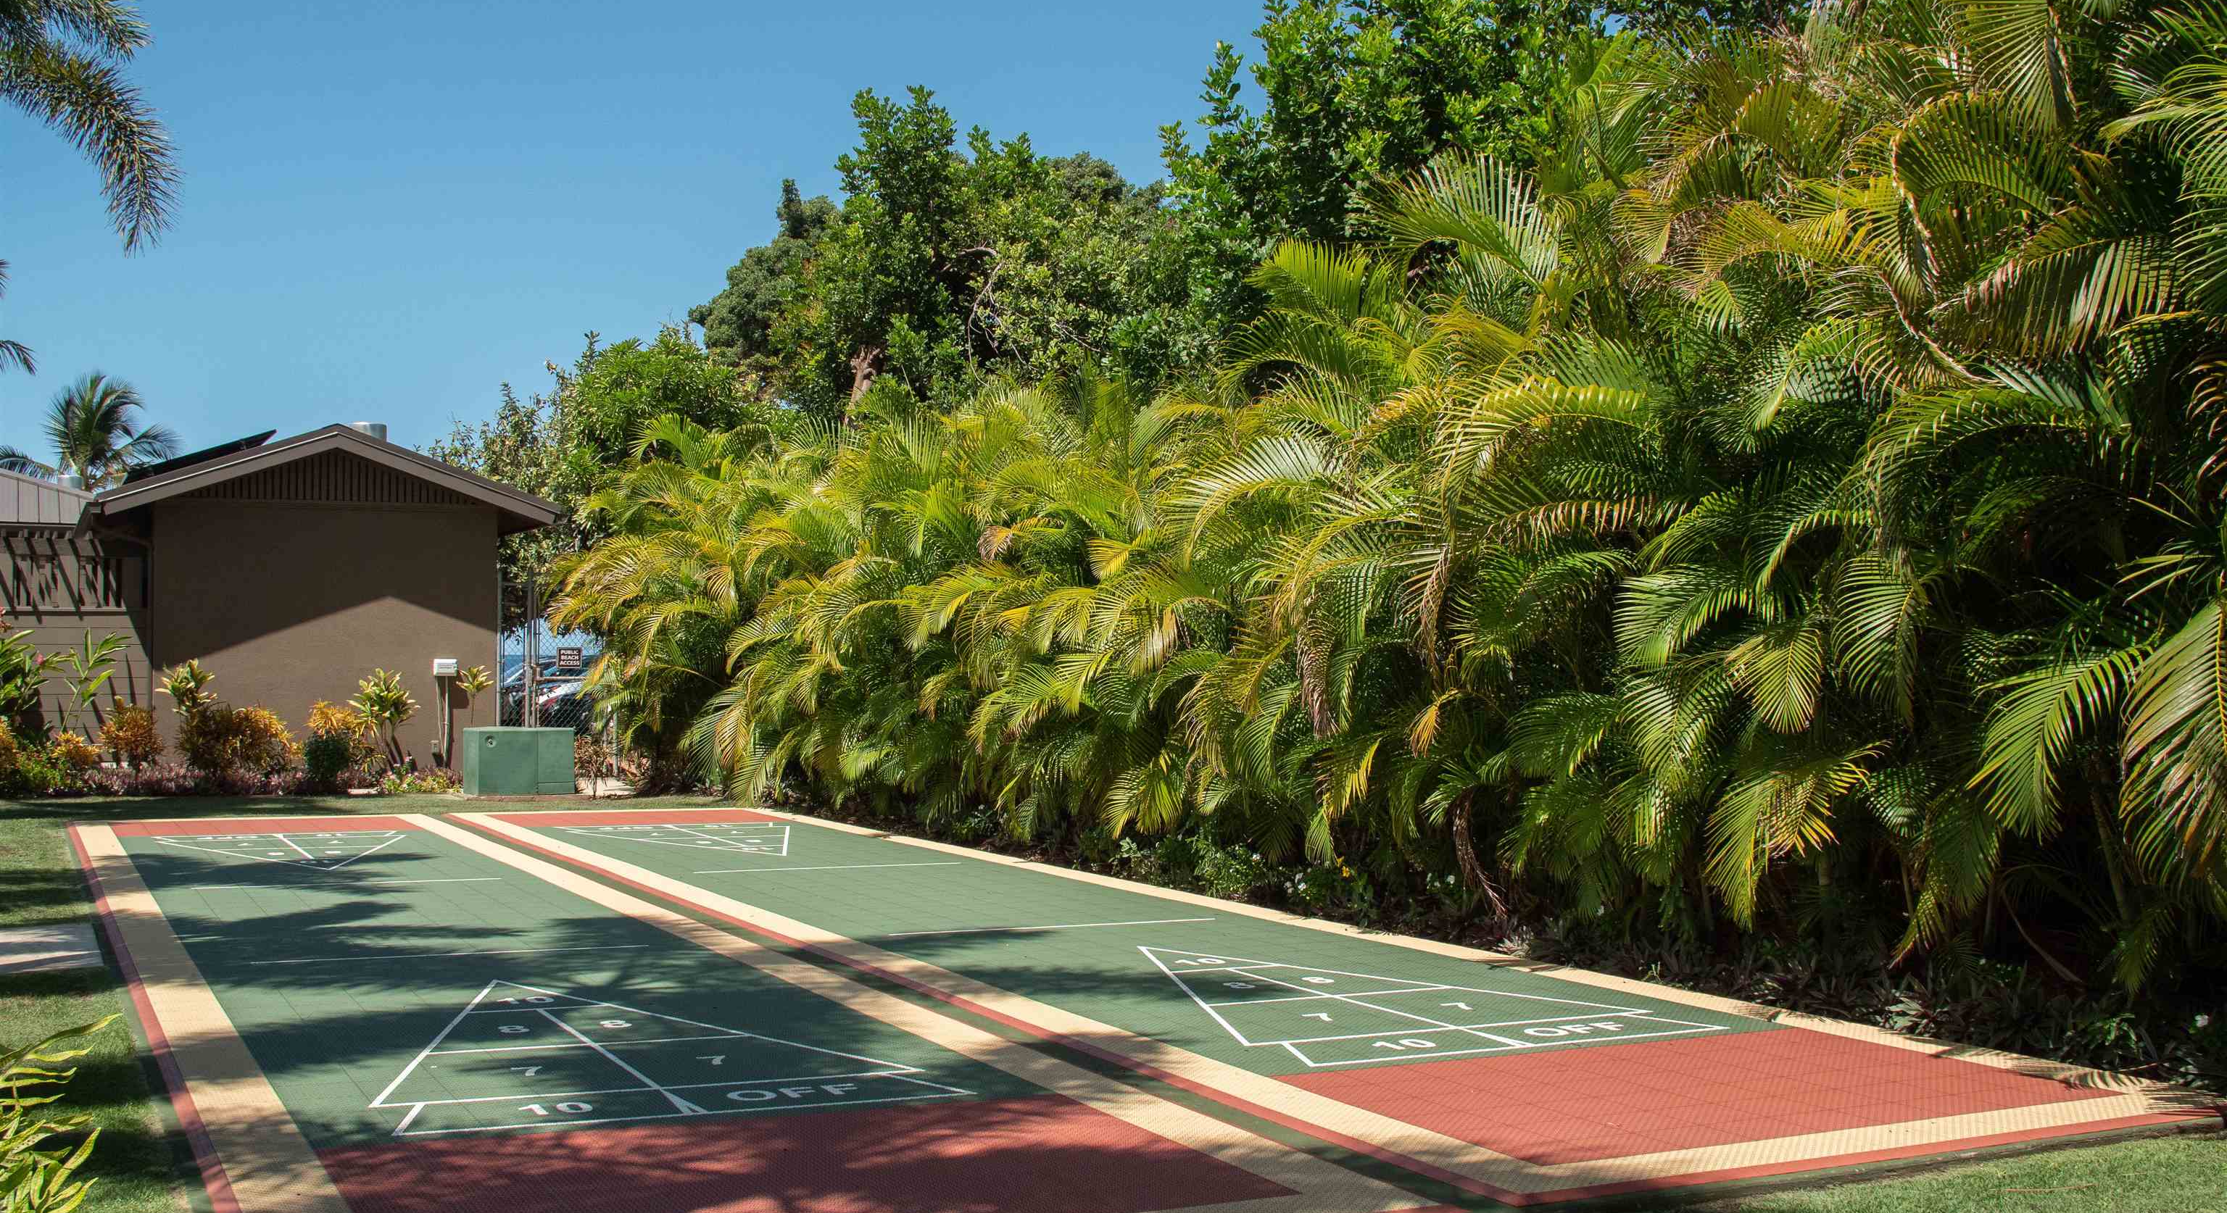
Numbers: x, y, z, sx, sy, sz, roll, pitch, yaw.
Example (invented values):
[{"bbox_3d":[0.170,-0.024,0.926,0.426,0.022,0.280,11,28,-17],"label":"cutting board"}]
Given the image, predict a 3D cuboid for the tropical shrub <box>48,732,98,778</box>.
[{"bbox_3d":[-11.142,1.631,24.813,0.494,0.521,0.500,1,-1,-26],"label":"tropical shrub"}]

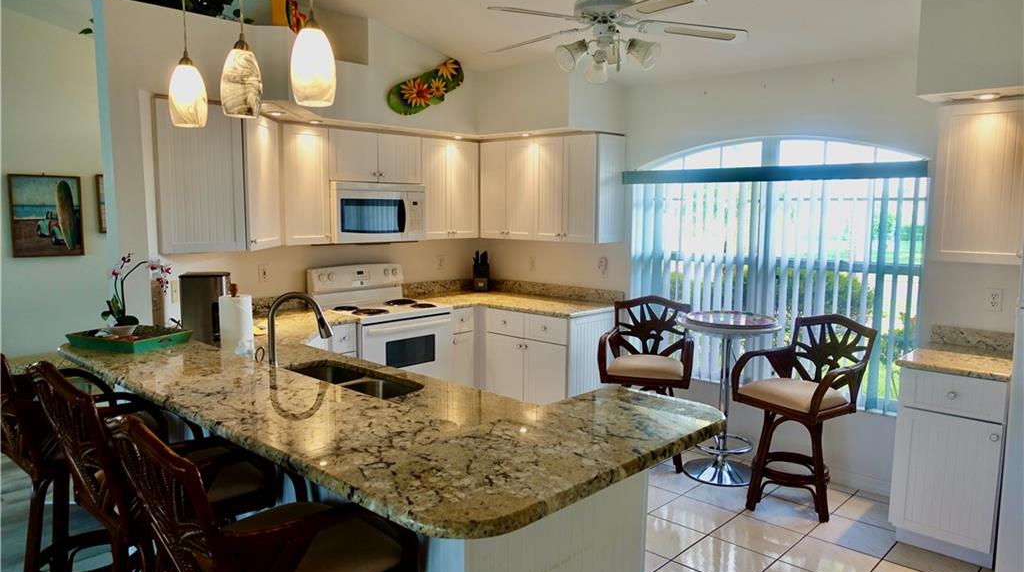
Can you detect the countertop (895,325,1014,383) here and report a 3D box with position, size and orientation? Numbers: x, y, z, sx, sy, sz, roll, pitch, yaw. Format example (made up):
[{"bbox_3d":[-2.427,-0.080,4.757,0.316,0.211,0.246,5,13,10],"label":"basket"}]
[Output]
[{"bbox_3d":[2.160,0.306,3.233,0.429,0.135,0.645,6,8,44],"label":"countertop"}]

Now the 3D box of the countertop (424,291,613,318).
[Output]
[{"bbox_3d":[-0.039,0.148,5.208,1.540,0.040,0.940,6,9,44],"label":"countertop"}]

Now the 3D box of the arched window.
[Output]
[{"bbox_3d":[1.563,-0.139,4.326,1.840,1.620,0.120,6,9,44],"label":"arched window"}]

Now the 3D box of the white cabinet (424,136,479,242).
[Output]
[{"bbox_3d":[-0.584,-0.753,5.412,0.335,0.765,0.595,6,9,44],"label":"white cabinet"}]

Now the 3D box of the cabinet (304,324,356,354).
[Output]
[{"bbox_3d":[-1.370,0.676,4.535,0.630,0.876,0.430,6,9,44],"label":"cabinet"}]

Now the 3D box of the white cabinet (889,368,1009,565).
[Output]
[{"bbox_3d":[2.202,0.816,3.349,0.425,0.877,0.600,6,9,44],"label":"white cabinet"}]

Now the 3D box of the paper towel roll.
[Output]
[{"bbox_3d":[-1.294,0.179,3.201,0.145,0.275,0.145,0,6,0],"label":"paper towel roll"}]

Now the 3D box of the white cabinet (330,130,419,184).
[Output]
[{"bbox_3d":[-1.053,-0.904,4.876,0.333,0.337,0.765,6,8,44],"label":"white cabinet"}]

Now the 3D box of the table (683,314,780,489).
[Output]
[{"bbox_3d":[1.320,0.677,4.208,0.605,0.960,0.605,6,9,44],"label":"table"}]

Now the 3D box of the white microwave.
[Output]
[{"bbox_3d":[-1.035,-0.527,4.918,0.400,0.417,0.760,6,9,44],"label":"white microwave"}]

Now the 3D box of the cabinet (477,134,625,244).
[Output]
[{"bbox_3d":[0.280,-0.724,5.189,1.168,0.752,0.333,6,8,44],"label":"cabinet"}]

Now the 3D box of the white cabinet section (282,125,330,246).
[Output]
[{"bbox_3d":[-1.447,-0.659,4.533,0.337,0.757,0.338,6,9,44],"label":"white cabinet section"}]

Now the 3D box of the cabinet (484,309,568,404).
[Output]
[{"bbox_3d":[0.300,0.606,5.112,0.792,0.876,0.610,6,8,44],"label":"cabinet"}]

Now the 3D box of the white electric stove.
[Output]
[{"bbox_3d":[-0.914,0.471,4.883,0.690,1.187,0.765,6,8,44],"label":"white electric stove"}]

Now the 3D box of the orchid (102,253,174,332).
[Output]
[{"bbox_3d":[-1.917,0.047,3.494,0.305,0.427,0.190,-3,7,-29],"label":"orchid"}]

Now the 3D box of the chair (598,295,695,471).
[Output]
[{"bbox_3d":[0.861,0.610,4.351,0.540,1.030,0.510,2,6,16],"label":"chair"}]

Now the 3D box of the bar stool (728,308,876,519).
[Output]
[{"bbox_3d":[1.591,0.688,3.766,0.530,1.035,0.520,-4,7,-31],"label":"bar stool"}]

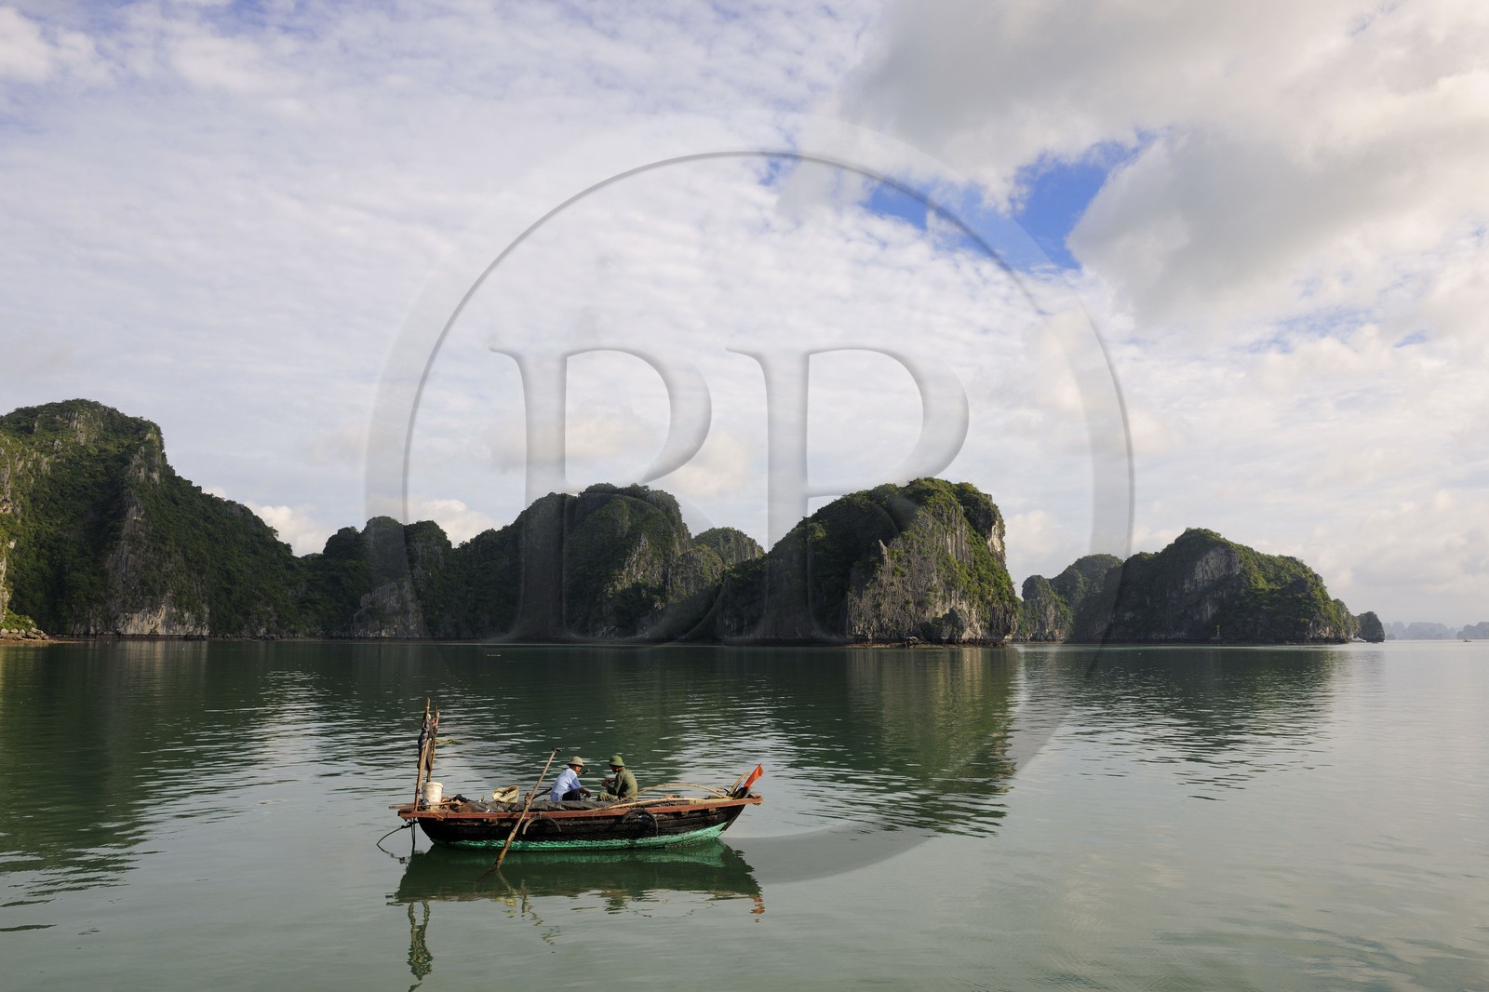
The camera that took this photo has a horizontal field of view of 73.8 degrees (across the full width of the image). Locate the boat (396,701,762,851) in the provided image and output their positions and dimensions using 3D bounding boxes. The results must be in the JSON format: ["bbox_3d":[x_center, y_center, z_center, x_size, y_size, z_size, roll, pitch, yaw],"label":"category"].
[{"bbox_3d":[-2.865,4.955,17.776,6.424,2.557,1.850,1,-8,-6],"label":"boat"}]

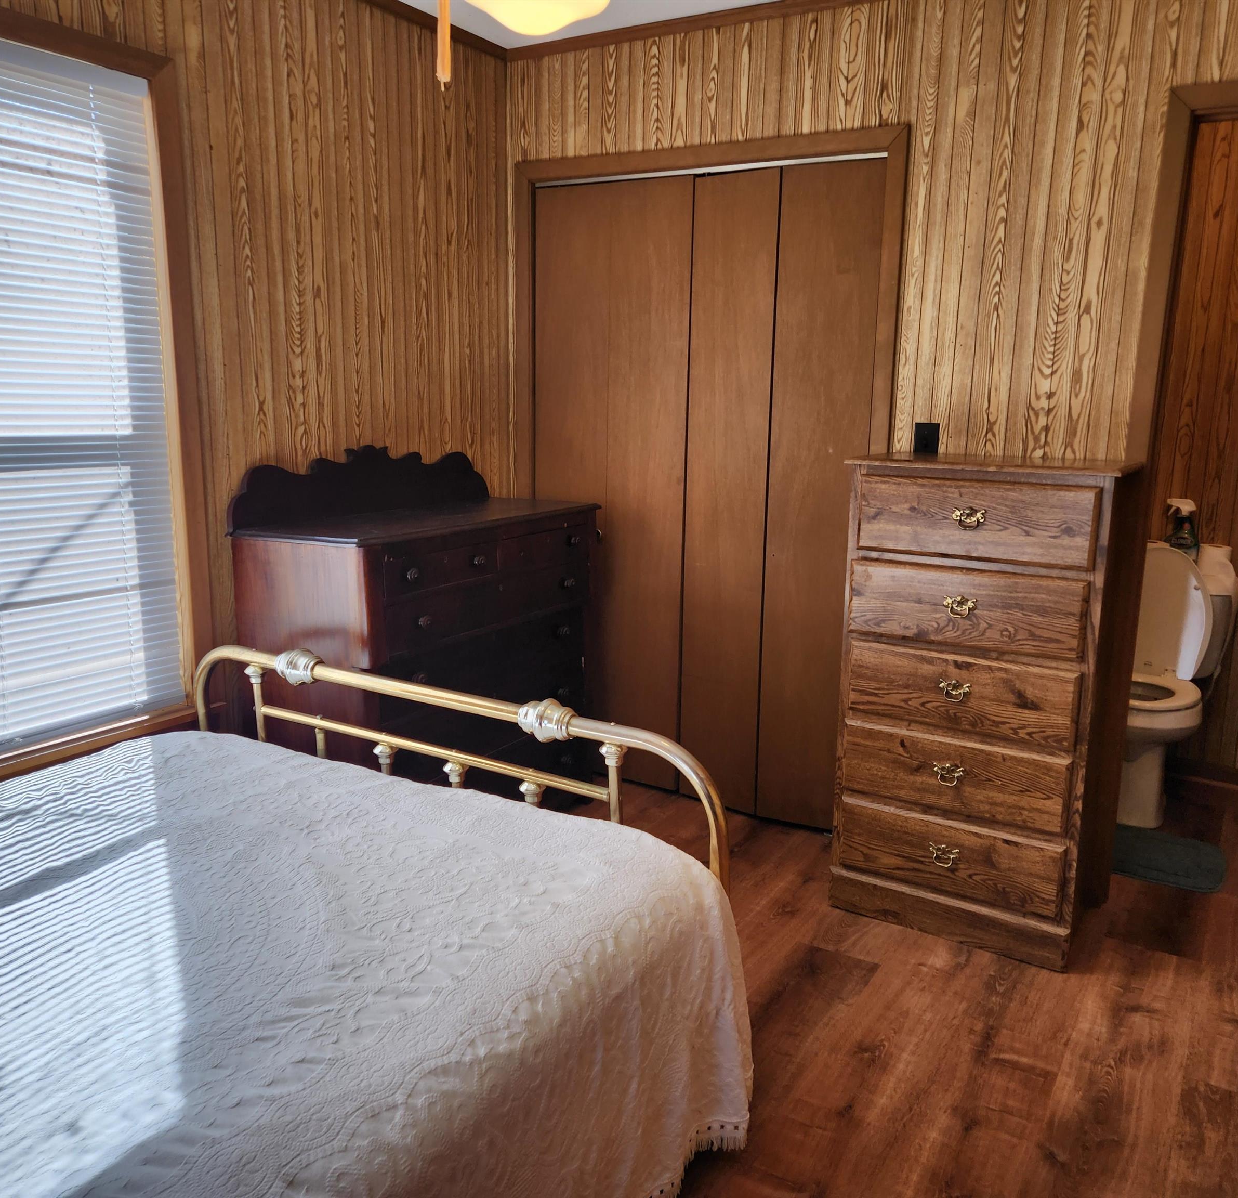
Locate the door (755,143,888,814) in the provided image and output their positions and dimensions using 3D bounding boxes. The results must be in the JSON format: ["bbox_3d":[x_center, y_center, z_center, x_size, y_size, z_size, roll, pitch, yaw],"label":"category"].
[{"bbox_3d":[0.611,-0.262,3.209,0.297,1.985,0.045,6,13,25],"label":"door"}]

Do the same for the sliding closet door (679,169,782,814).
[{"bbox_3d":[0.356,-0.299,3.367,0.297,1.985,0.045,10,14,37],"label":"sliding closet door"}]

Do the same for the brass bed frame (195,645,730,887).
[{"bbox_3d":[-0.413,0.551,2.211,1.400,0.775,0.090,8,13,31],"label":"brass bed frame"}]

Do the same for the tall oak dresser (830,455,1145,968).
[{"bbox_3d":[0.933,0.246,2.770,0.625,1.200,0.435,8,13,31],"label":"tall oak dresser"}]

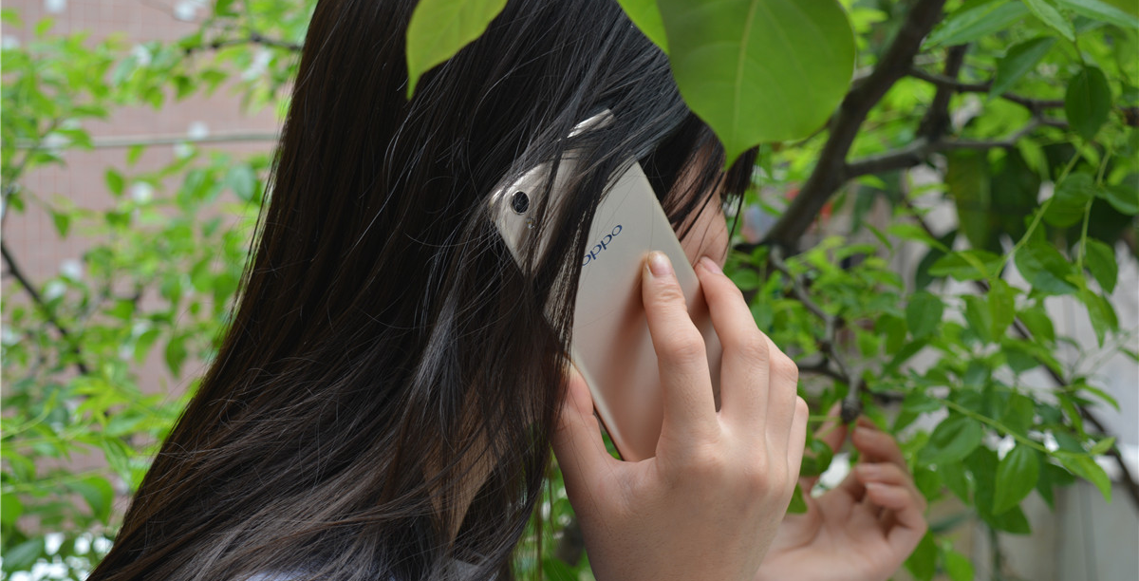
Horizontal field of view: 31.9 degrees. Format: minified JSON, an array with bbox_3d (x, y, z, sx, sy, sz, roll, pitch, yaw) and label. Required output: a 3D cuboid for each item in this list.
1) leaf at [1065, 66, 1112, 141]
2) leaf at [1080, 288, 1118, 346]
[{"bbox_3d":[0.292,-0.105,1.120,0.026,0.043,0.015,0,0,6],"label":"leaf"},{"bbox_3d":[0.308,0.015,1.160,0.017,0.034,0.015,-17,0,8],"label":"leaf"}]

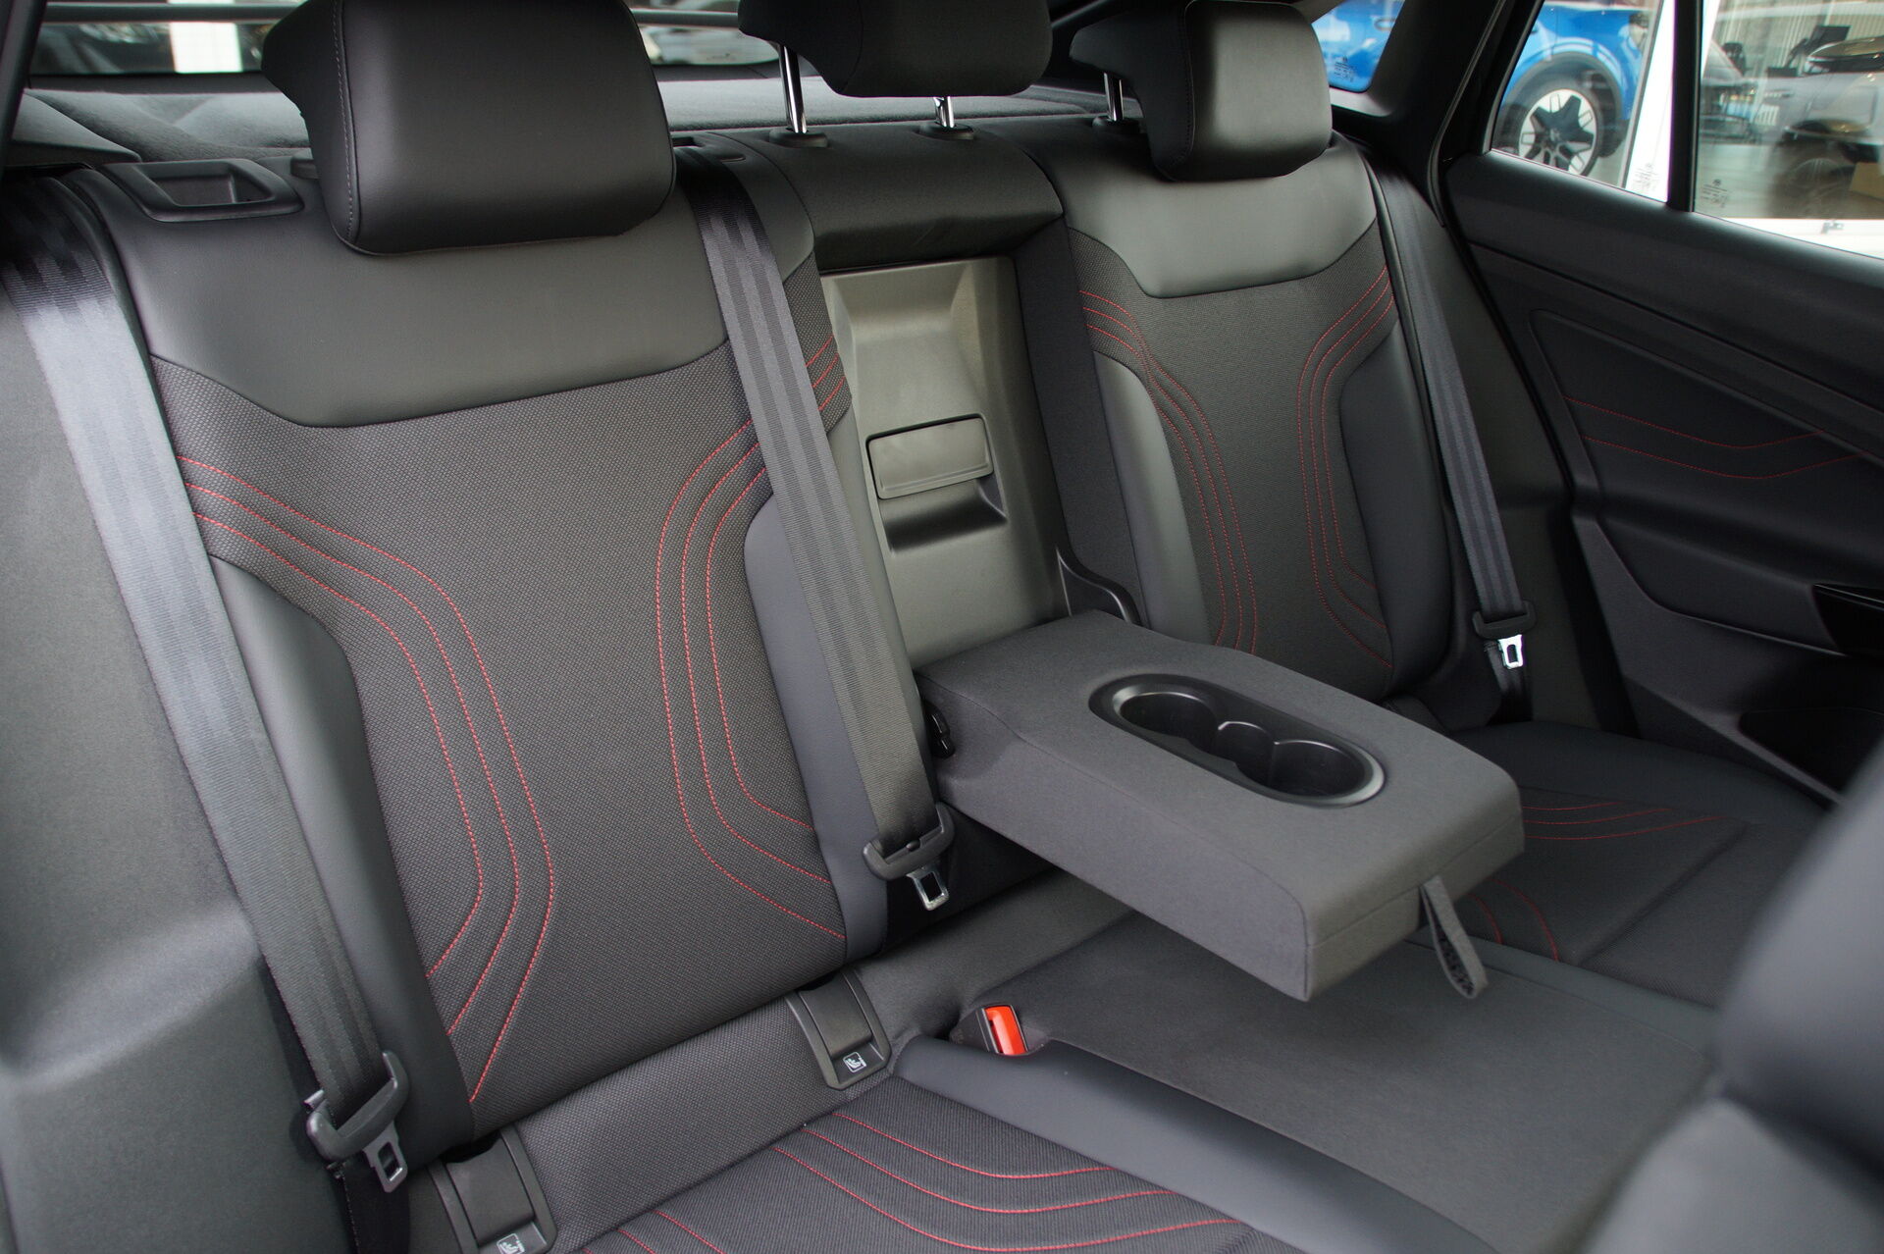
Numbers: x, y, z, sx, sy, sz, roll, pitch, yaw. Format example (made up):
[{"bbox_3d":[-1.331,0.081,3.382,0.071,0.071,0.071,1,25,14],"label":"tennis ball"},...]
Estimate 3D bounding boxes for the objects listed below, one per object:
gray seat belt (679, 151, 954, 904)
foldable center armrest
[{"bbox_3d":[-0.087,-0.059,0.997,0.070,0.530,0.055,-19,10,-22],"label":"gray seat belt"},{"bbox_3d":[0.186,0.095,0.986,0.250,0.087,0.352,-17,29,-39],"label":"foldable center armrest"}]

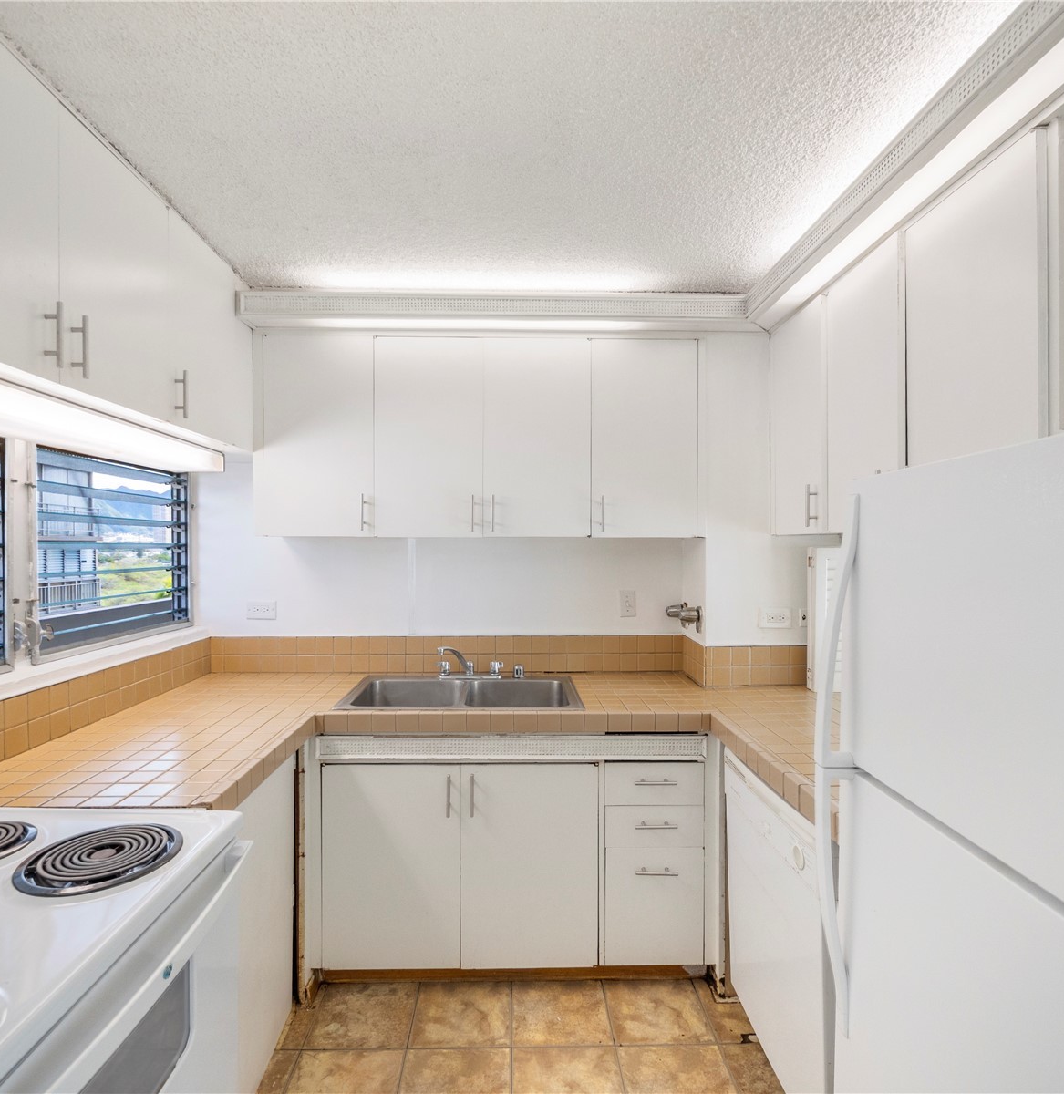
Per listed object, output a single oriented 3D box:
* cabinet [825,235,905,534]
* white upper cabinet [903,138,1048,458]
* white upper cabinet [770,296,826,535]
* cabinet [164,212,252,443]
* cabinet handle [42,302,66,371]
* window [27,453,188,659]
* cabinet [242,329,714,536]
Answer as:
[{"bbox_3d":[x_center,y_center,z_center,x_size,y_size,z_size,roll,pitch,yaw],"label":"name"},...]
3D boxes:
[{"bbox_3d":[1.097,-0.434,1.741,0.270,0.782,0.390,0,0,-2],"label":"cabinet"},{"bbox_3d":[1.111,-0.450,1.341,0.260,0.750,0.405,0,0,-2],"label":"white upper cabinet"},{"bbox_3d":[1.080,-0.436,2.118,0.283,0.779,0.418,0,0,-2],"label":"white upper cabinet"},{"bbox_3d":[-1.232,-0.664,1.965,0.349,0.608,0.546,0,0,-2],"label":"cabinet"},{"bbox_3d":[-1.045,-0.462,1.285,0.037,0.143,0.013,0,0,-2],"label":"cabinet handle"},{"bbox_3d":[-1.427,0.004,2.054,0.060,0.658,0.825,0,0,-2],"label":"window"},{"bbox_3d":[-0.205,-0.436,2.441,1.764,0.795,0.270,0,0,-2],"label":"cabinet"}]

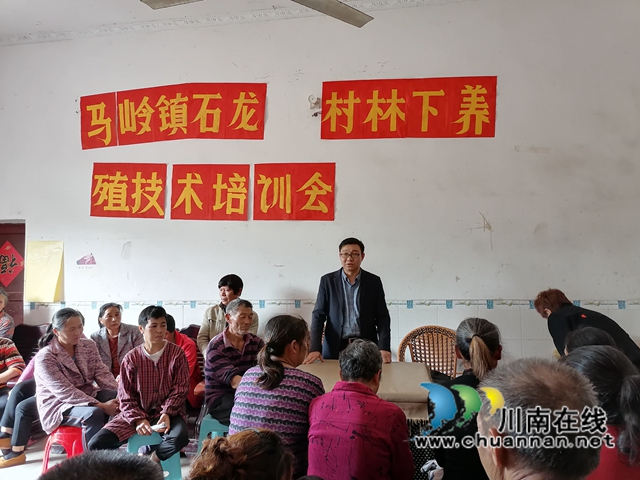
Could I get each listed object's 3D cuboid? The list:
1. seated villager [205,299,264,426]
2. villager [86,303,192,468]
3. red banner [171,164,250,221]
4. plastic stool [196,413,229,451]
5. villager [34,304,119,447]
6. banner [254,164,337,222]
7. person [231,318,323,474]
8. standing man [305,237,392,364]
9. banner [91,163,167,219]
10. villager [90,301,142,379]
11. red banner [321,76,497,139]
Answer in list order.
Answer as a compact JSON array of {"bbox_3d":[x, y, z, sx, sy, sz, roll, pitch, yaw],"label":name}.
[{"bbox_3d":[-0.478,1.017,3.200,0.480,1.240,0.650,4,-8,-38],"label":"seated villager"},{"bbox_3d":[-1.100,1.022,3.060,0.580,1.180,0.620,1,-4,-21],"label":"villager"},{"bbox_3d":[-1.042,-0.453,4.735,0.772,0.538,0.015,-1,-4,10],"label":"red banner"},{"bbox_3d":[-0.651,1.420,3.300,0.350,0.460,0.350,1,-6,-14],"label":"plastic stool"},{"bbox_3d":[-1.439,1.031,3.000,0.650,1.180,0.480,-6,-8,42],"label":"villager"},{"bbox_3d":[-0.237,-0.441,4.597,0.770,0.538,0.015,-1,-4,10],"label":"banner"},{"bbox_3d":[-0.162,0.941,2.280,0.470,1.200,0.650,-5,-7,37],"label":"person"},{"bbox_3d":[0.210,0.835,3.560,0.600,1.670,0.400,-1,-6,6],"label":"standing man"},{"bbox_3d":[-1.881,-0.488,4.908,0.785,0.540,0.025,2,-6,10],"label":"banner"},{"bbox_3d":[-1.598,1.114,3.920,0.480,1.200,0.660,0,-4,-14],"label":"villager"},{"bbox_3d":[0.791,-1.193,4.541,1.560,0.555,0.030,1,-6,9],"label":"red banner"}]

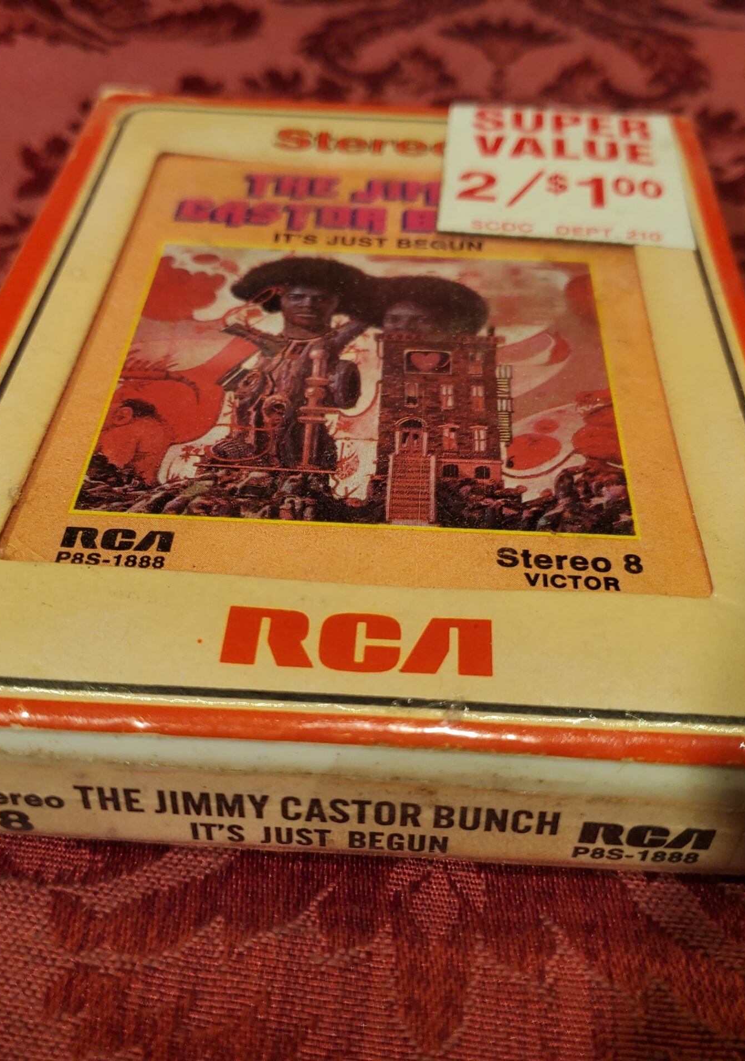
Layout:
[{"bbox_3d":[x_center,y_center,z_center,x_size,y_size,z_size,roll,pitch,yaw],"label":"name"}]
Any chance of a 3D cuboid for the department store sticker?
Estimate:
[{"bbox_3d":[0.031,-0.059,0.173,0.038,0.001,0.045,5,46,3],"label":"department store sticker"}]

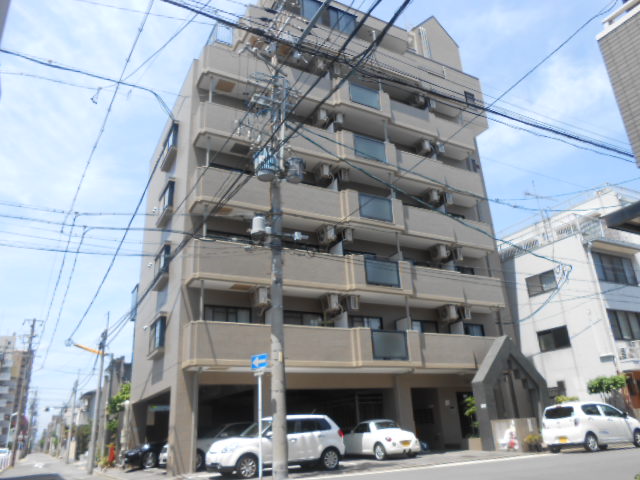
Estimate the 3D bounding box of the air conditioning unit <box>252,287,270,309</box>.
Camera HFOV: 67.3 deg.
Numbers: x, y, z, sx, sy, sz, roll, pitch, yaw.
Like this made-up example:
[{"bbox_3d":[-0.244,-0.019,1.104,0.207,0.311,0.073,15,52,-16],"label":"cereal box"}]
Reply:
[{"bbox_3d":[-2.194,2.154,17.550,0.300,0.570,0.780,7,-23,-24],"label":"air conditioning unit"}]

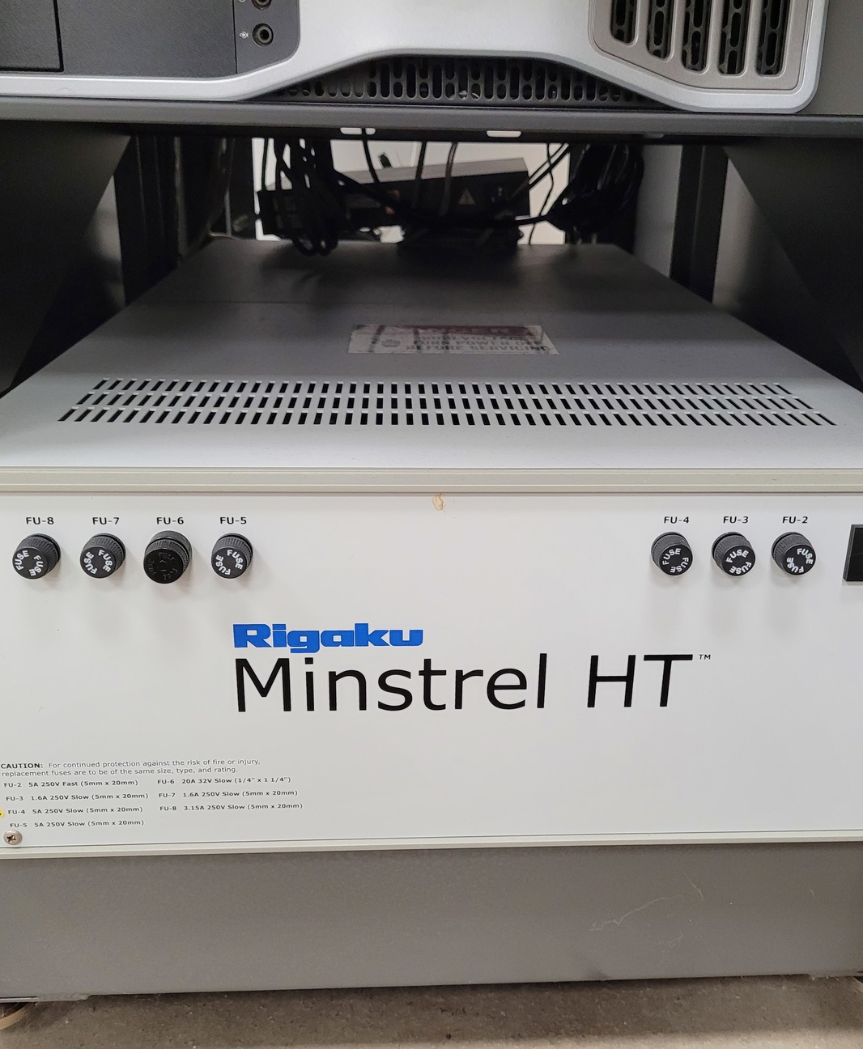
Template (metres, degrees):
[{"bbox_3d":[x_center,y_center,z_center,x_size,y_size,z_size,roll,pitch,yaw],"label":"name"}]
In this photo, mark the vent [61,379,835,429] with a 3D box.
[{"bbox_3d":[0.010,-0.063,0.534,0.366,0.003,0.093,0,20,-3],"label":"vent"}]

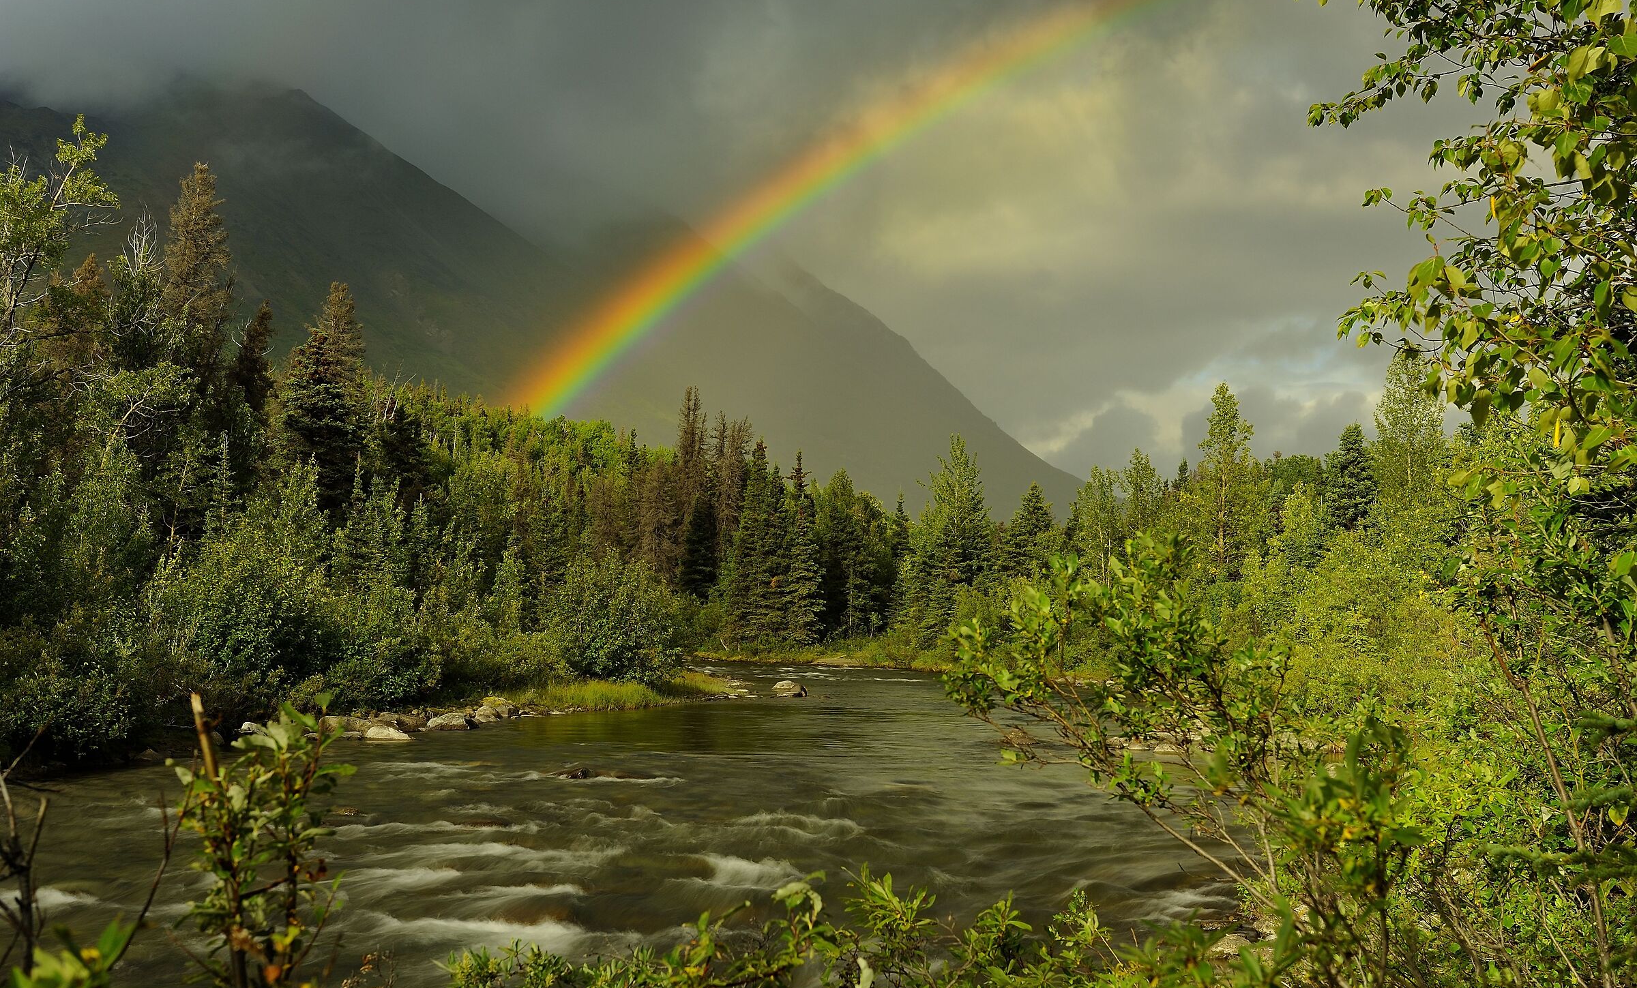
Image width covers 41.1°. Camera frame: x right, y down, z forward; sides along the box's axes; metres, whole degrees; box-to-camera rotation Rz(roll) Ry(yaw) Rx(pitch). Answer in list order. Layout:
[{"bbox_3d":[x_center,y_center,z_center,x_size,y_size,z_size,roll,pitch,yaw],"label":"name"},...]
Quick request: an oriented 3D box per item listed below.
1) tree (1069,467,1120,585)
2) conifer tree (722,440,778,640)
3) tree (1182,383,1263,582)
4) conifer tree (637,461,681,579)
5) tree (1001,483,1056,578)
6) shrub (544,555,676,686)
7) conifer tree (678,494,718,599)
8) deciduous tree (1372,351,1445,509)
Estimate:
[{"bbox_3d":[9.480,2.110,75.000,1.930,6.110,1.930,0,-1,0],"label":"tree"},{"bbox_3d":[-2.570,1.830,82.000,2.310,7.740,2.310,0,-1,0],"label":"conifer tree"},{"bbox_3d":[12.230,0.700,66.000,2.440,8.080,2.440,0,-1,0],"label":"tree"},{"bbox_3d":[-5.930,2.090,80.000,1.880,6.660,1.880,0,-1,0],"label":"conifer tree"},{"bbox_3d":[8.050,2.510,83.000,2.730,5.930,2.730,0,-1,0],"label":"tree"},{"bbox_3d":[-5.290,3.180,56.000,3.450,3.380,3.450,0,-1,0],"label":"shrub"},{"bbox_3d":[-4.630,2.760,84.000,1.820,5.560,1.820,0,-1,0],"label":"conifer tree"},{"bbox_3d":[16.780,0.290,62.000,2.180,8.680,2.180,0,-1,0],"label":"deciduous tree"}]

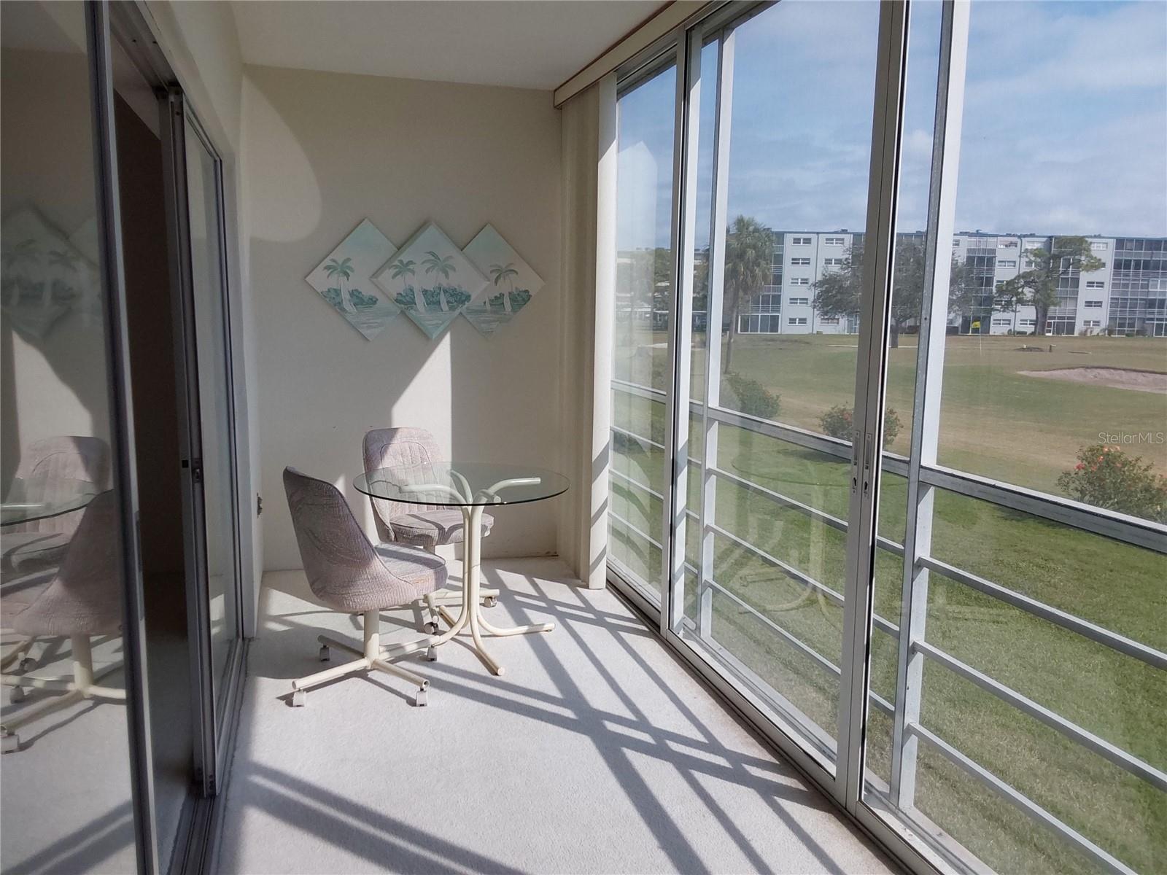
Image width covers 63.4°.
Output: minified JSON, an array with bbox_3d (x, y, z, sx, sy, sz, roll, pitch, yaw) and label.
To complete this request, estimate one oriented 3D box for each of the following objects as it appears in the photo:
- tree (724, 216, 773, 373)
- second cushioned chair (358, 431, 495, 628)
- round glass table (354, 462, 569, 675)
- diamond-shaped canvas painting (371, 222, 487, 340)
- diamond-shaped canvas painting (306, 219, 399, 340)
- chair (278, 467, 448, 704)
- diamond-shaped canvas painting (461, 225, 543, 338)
[{"bbox_3d":[9.125,-7.877,52.637,3.200,8.790,3.200,-2,9,-17],"label":"tree"},{"bbox_3d":[-0.734,0.406,4.463,0.600,0.860,0.620,-7,12,-43],"label":"second cushioned chair"},{"bbox_3d":[-0.500,0.541,4.067,0.905,0.722,0.905,1,9,0],"label":"round glass table"},{"bbox_3d":[-0.810,-0.834,5.022,0.620,0.620,0.040,-2,9,-17],"label":"diamond-shaped canvas painting"},{"bbox_3d":[-1.132,-0.833,4.968,0.620,0.620,0.030,-2,9,-17],"label":"diamond-shaped canvas painting"},{"bbox_3d":[-0.825,0.533,3.627,0.650,0.860,0.630,-7,12,-44],"label":"chair"},{"bbox_3d":[-0.510,-0.846,5.124,0.620,0.620,0.030,-2,9,-17],"label":"diamond-shaped canvas painting"}]

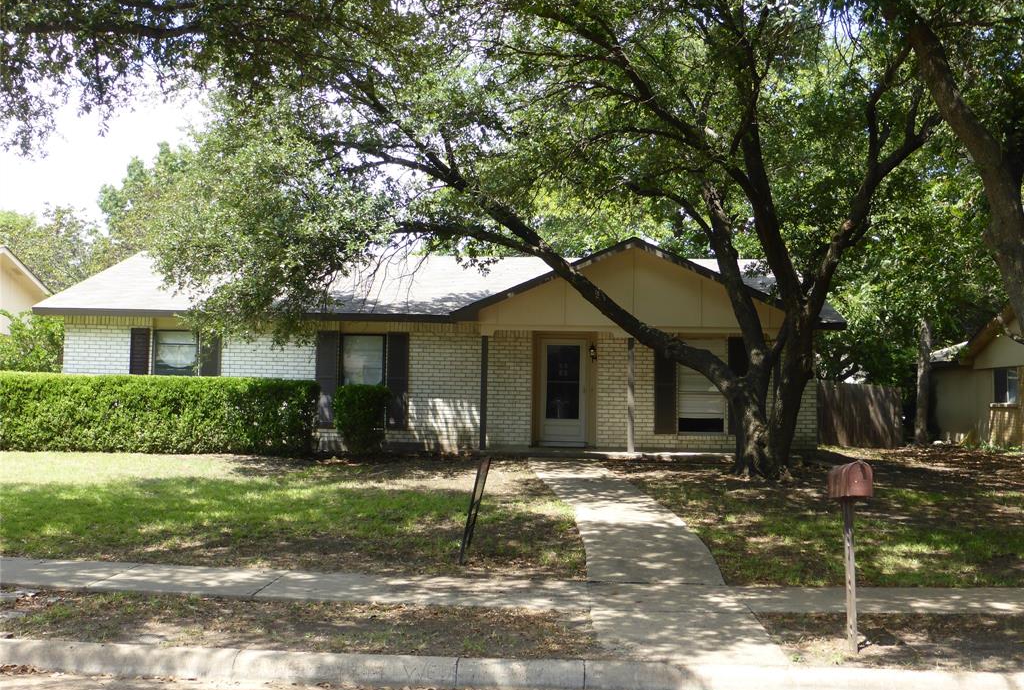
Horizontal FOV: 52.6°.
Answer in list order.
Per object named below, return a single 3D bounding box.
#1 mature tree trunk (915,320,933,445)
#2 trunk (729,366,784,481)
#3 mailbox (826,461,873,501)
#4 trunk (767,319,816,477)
[{"bbox_3d":[12.119,1.073,30.500,0.420,3.737,0.420,1,-3,2],"label":"mature tree trunk"},{"bbox_3d":[3.841,1.226,16.300,0.722,1.767,0.700,1,-3,2],"label":"trunk"},{"bbox_3d":[2.095,0.845,6.450,0.168,0.224,0.480,1,-7,3],"label":"mailbox"},{"bbox_3d":[4.421,0.843,16.400,0.632,2.441,0.600,1,-3,2],"label":"trunk"}]

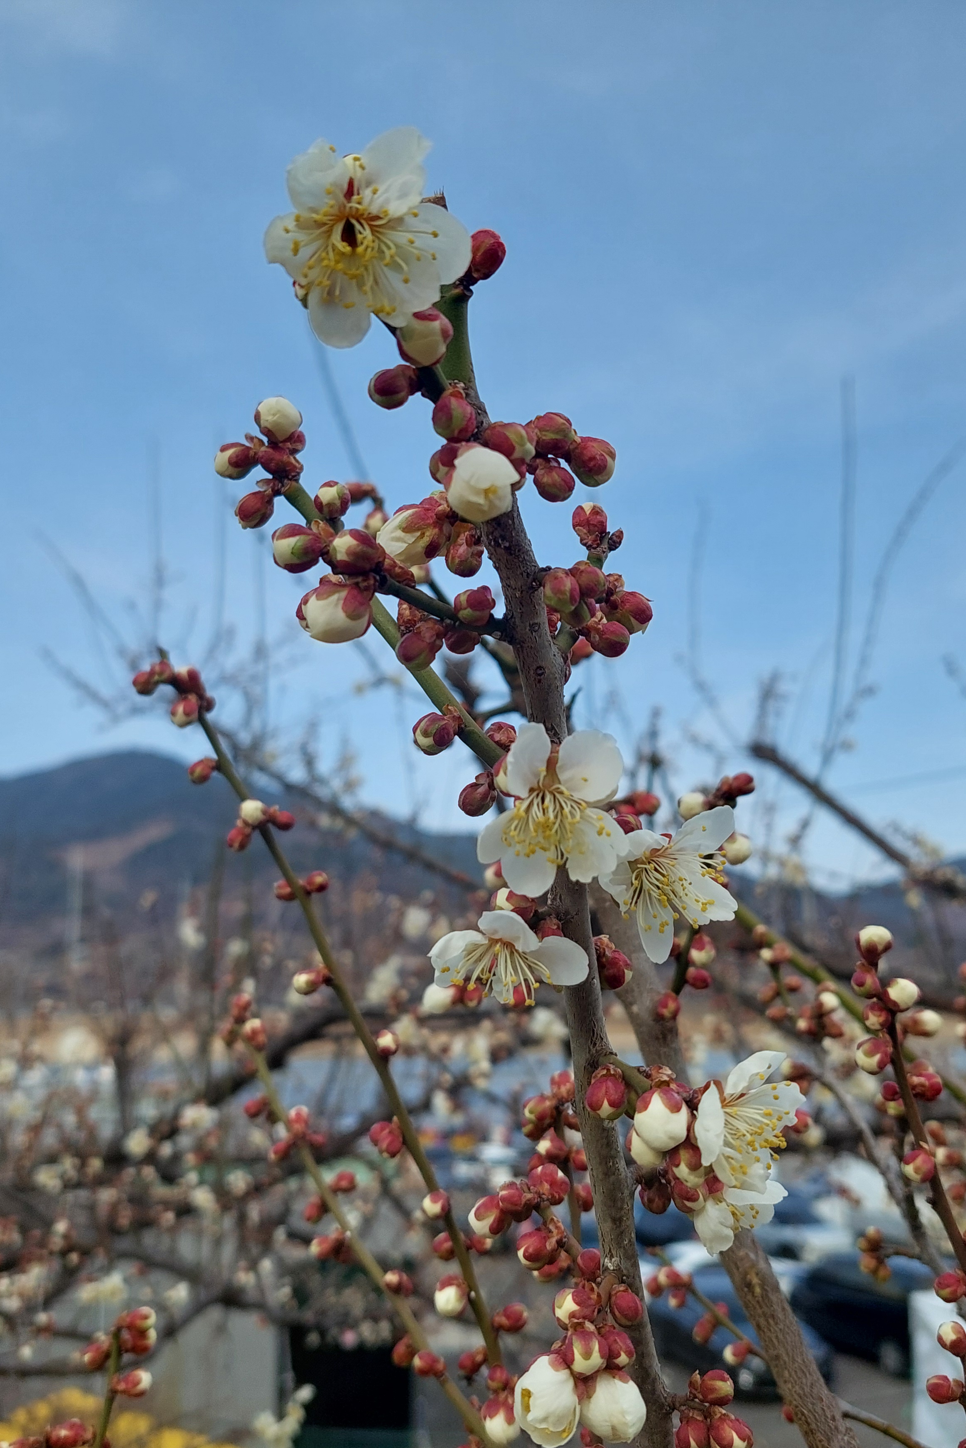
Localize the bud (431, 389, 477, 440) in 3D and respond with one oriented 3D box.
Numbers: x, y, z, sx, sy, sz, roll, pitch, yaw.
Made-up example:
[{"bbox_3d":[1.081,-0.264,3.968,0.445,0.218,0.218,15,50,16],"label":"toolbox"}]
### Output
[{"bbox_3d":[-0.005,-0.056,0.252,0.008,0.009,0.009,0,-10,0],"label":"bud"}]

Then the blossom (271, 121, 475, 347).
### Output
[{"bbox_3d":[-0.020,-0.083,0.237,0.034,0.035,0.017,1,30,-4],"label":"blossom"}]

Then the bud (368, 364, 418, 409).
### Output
[{"bbox_3d":[-0.014,-0.054,0.222,0.008,0.007,0.007,-24,0,-20],"label":"bud"}]

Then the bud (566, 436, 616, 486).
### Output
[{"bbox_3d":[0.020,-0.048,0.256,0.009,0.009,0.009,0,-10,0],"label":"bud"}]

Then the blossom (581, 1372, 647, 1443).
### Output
[{"bbox_3d":[0.025,0.128,0.262,0.012,0.013,0.013,1,-10,-6],"label":"blossom"}]

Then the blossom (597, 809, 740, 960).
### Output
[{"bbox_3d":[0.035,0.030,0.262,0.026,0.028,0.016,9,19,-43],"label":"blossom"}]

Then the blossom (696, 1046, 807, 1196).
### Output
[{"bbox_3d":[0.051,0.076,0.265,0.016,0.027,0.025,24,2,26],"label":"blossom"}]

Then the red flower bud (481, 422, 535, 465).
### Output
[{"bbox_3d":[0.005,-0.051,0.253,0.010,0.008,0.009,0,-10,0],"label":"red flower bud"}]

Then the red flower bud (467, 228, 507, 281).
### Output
[{"bbox_3d":[0.001,-0.074,0.220,0.006,0.008,0.006,21,0,0],"label":"red flower bud"}]

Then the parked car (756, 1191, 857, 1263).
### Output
[{"bbox_3d":[7.391,11.752,32.000,1.820,1.520,4.500,1,-10,-7],"label":"parked car"}]

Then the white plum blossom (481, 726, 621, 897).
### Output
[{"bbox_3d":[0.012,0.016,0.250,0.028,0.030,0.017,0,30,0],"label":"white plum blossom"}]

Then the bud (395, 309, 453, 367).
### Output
[{"bbox_3d":[-0.009,-0.061,0.220,0.008,0.008,0.009,0,-23,13],"label":"bud"}]

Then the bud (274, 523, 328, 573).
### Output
[{"bbox_3d":[-0.030,-0.029,0.227,0.009,0.008,0.008,-6,0,-21],"label":"bud"}]

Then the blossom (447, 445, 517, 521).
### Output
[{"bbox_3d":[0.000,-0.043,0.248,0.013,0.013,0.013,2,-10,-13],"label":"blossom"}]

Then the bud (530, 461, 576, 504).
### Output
[{"bbox_3d":[0.011,-0.040,0.227,0.007,0.008,0.007,-6,-25,0],"label":"bud"}]

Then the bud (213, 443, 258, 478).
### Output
[{"bbox_3d":[-0.041,-0.044,0.230,0.007,0.006,0.006,-19,0,-9],"label":"bud"}]

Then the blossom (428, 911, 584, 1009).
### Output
[{"bbox_3d":[0.004,0.039,0.228,0.025,0.013,0.020,2,-44,2],"label":"blossom"}]

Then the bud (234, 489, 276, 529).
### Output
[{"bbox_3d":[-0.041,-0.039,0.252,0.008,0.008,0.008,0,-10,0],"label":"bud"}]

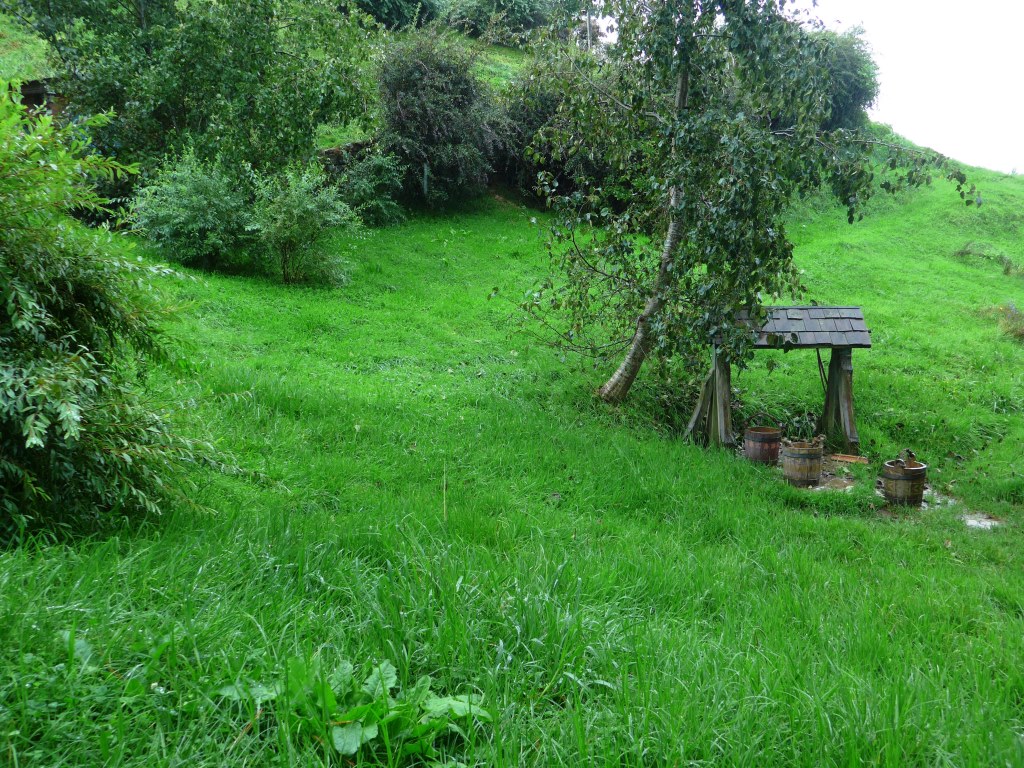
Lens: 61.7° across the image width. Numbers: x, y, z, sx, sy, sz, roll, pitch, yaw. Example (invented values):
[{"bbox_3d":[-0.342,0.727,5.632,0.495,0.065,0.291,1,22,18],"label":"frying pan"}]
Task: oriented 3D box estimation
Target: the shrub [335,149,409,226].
[{"bbox_3d":[-2.760,-3.760,16.500,1.500,1.450,1.400,0,8,0],"label":"shrub"}]

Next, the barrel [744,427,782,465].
[{"bbox_3d":[2.199,0.546,7.500,0.320,0.310,0.320,0,8,0],"label":"barrel"}]

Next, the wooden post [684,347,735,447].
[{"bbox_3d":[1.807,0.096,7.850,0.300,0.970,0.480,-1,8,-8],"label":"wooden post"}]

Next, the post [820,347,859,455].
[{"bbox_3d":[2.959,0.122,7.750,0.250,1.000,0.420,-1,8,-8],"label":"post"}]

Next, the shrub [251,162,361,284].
[{"bbox_3d":[-3.201,-2.488,13.300,1.700,1.850,1.650,0,8,0],"label":"shrub"}]

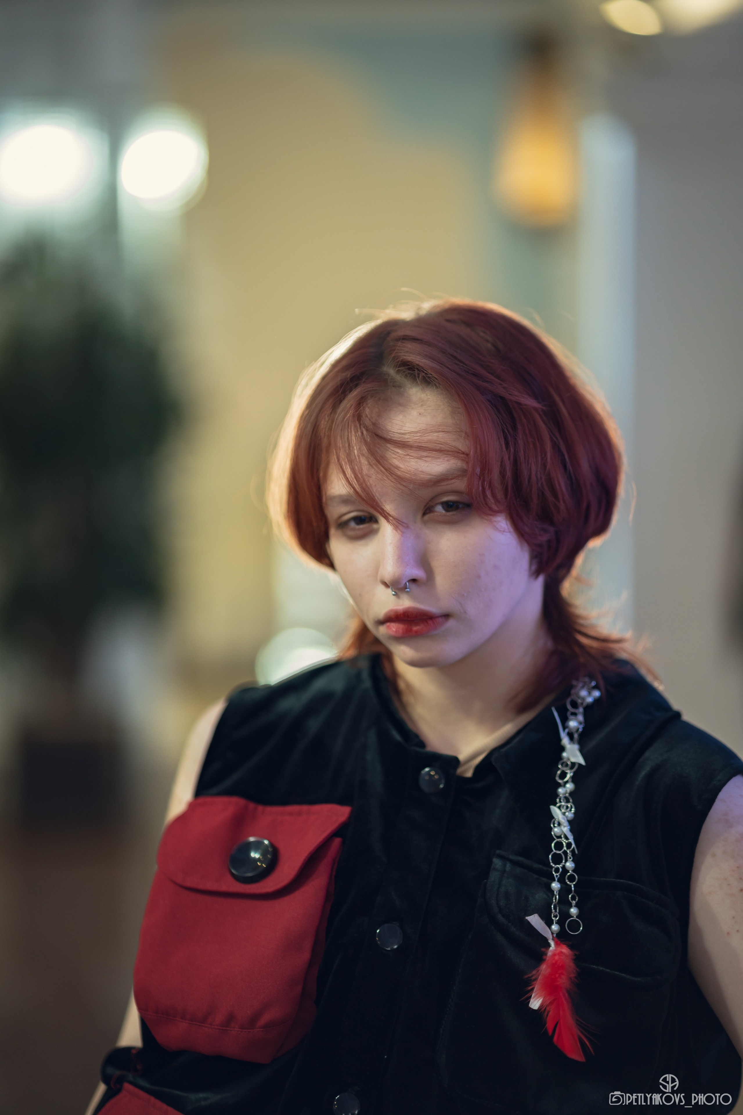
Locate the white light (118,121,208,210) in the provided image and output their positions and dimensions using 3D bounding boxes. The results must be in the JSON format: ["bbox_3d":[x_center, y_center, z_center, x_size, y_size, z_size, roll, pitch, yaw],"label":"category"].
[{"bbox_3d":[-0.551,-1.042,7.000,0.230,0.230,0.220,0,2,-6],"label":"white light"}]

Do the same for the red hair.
[{"bbox_3d":[0.056,-0.034,1.800,0.235,0.275,0.240,-3,7,21],"label":"red hair"}]

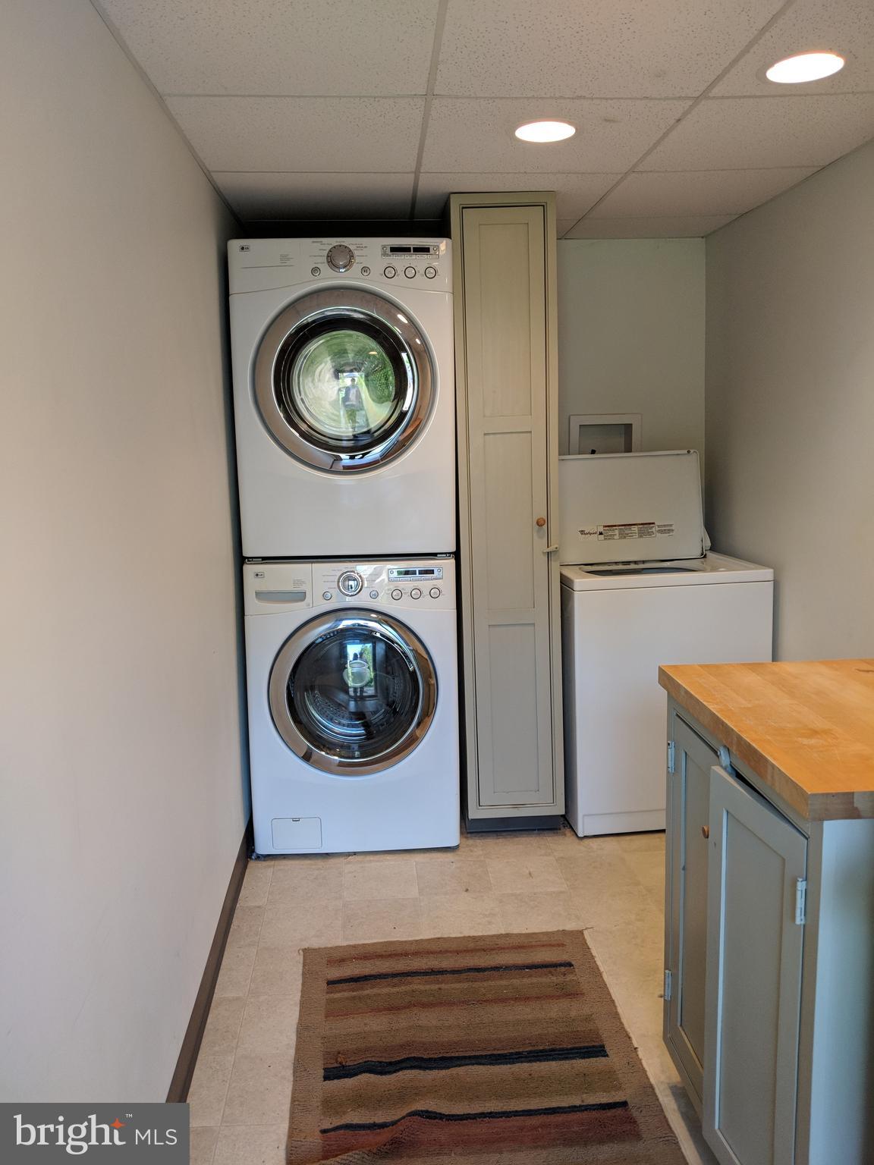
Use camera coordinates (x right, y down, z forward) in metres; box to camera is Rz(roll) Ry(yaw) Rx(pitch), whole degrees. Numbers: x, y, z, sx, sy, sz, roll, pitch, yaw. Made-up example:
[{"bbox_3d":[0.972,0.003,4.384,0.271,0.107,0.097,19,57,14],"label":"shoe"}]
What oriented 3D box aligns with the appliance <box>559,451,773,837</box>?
[{"bbox_3d":[0.778,0.181,3.441,0.680,1.320,0.670,-2,10,-6],"label":"appliance"}]

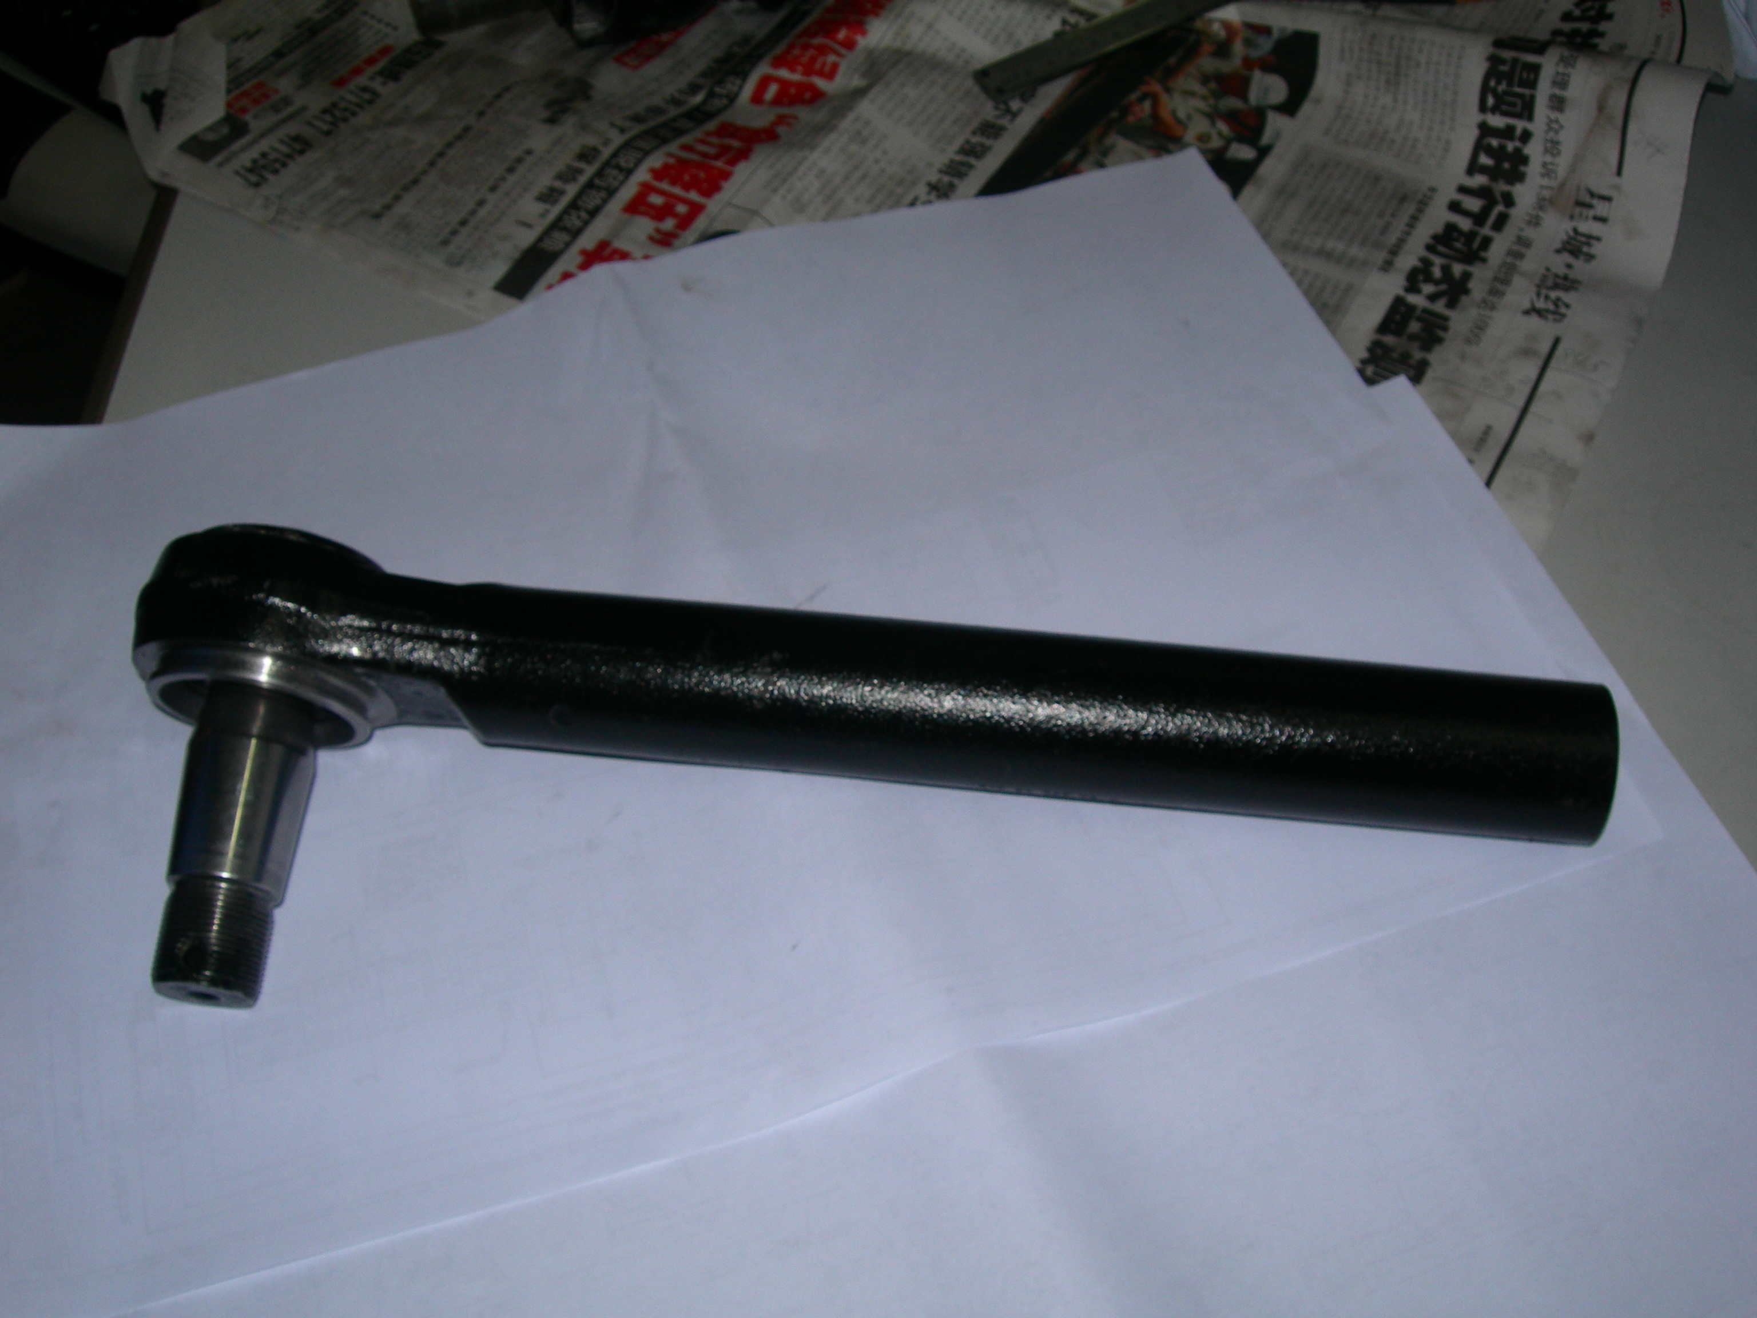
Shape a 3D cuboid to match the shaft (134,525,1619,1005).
[{"bbox_3d":[-0.007,0.041,0.479,0.372,0.067,0.115,5,65,2],"label":"shaft"}]

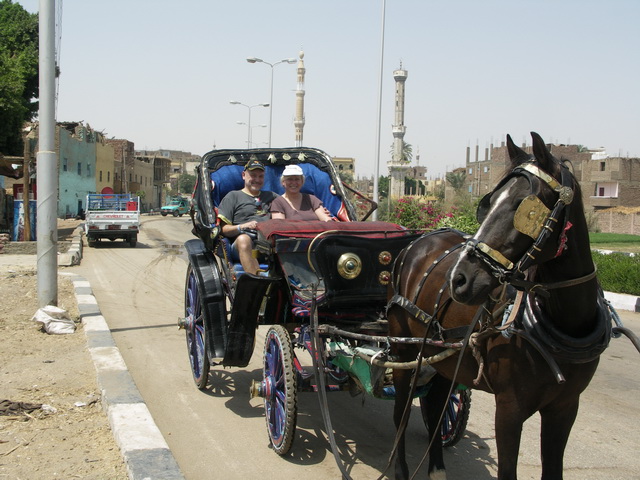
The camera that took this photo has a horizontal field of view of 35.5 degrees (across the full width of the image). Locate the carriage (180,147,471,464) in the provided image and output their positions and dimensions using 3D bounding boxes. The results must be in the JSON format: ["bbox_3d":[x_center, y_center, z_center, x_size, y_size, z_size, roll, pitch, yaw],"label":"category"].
[{"bbox_3d":[-0.100,0.278,7.550,1.520,2.060,3.300,0,2,-18],"label":"carriage"}]

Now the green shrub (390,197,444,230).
[{"bbox_3d":[2.254,-0.122,23.000,1.300,1.750,1.250,0,2,-28],"label":"green shrub"}]

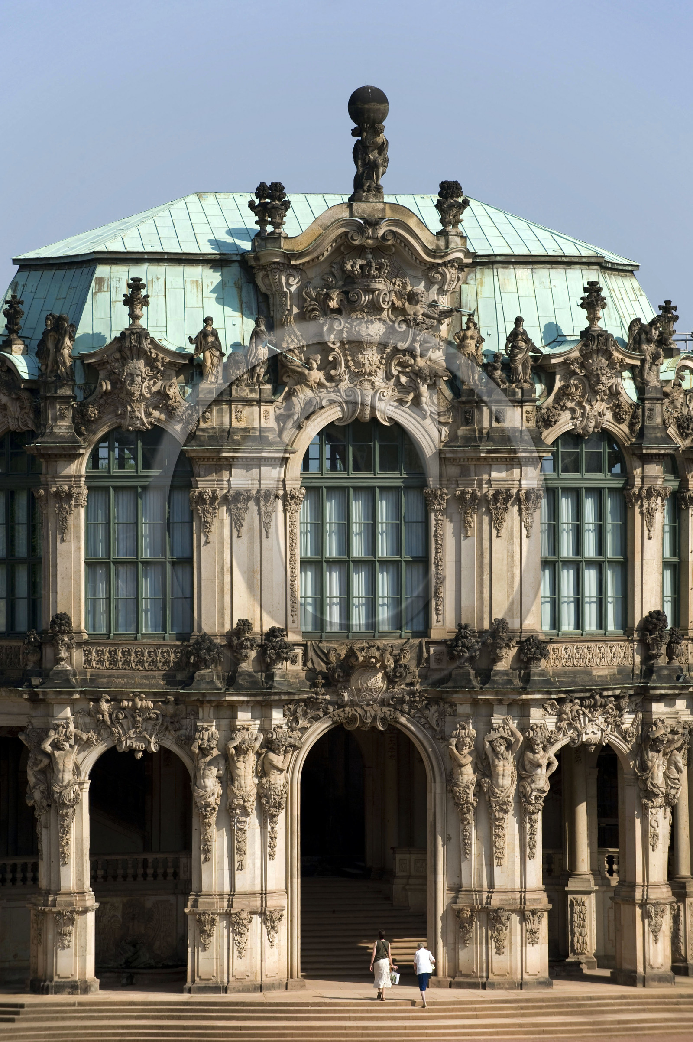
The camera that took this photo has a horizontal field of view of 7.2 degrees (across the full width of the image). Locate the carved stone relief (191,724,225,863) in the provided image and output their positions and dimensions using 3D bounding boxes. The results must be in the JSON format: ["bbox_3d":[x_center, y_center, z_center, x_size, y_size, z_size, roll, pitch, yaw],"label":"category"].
[{"bbox_3d":[-3.330,6.535,131.900,0.820,3.282,0.650,0,0,0],"label":"carved stone relief"}]

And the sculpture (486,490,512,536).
[{"bbox_3d":[3.722,-0.198,133.700,0.680,1.160,0.300,0,-1,0],"label":"sculpture"}]

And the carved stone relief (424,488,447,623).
[{"bbox_3d":[2.236,0.875,137.300,0.590,3.356,0.280,0,0,-10],"label":"carved stone relief"}]

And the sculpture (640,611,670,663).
[{"bbox_3d":[7.485,2.802,133.200,0.700,1.322,0.680,0,0,0],"label":"sculpture"}]

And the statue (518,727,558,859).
[{"bbox_3d":[4.805,6.797,137.800,0.930,3.327,0.700,0,-1,-18],"label":"statue"}]

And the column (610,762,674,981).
[{"bbox_3d":[7.286,8.639,135.000,1.200,5.600,1.250,0,-1,-20],"label":"column"}]

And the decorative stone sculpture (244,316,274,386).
[{"bbox_3d":[-2.205,-4.308,138.500,0.720,1.694,0.600,0,0,-22],"label":"decorative stone sculpture"}]

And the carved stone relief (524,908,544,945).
[{"bbox_3d":[4.529,9.831,133.000,0.500,0.887,0.200,0,0,-14],"label":"carved stone relief"}]

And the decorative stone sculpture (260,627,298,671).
[{"bbox_3d":[-1.691,3.200,137.600,0.900,1.115,0.850,0,0,-20],"label":"decorative stone sculpture"}]

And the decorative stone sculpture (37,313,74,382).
[{"bbox_3d":[-6.987,-4.174,132.000,0.900,1.700,0.600,0,-1,8],"label":"decorative stone sculpture"}]

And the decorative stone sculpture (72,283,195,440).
[{"bbox_3d":[-5.366,-4.107,138.300,2.950,3.913,0.950,0,0,12],"label":"decorative stone sculpture"}]

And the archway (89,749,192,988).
[{"bbox_3d":[-4.983,8.282,132.500,2.450,5.751,0.950,0,0,18],"label":"archway"}]

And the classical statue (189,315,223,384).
[{"bbox_3d":[-3.379,-4.125,132.300,0.860,1.568,0.520,0,0,-10],"label":"classical statue"}]

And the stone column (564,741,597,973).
[{"bbox_3d":[6.162,8.811,144.500,0.740,6.000,0.740,0,-1,10],"label":"stone column"}]

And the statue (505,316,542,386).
[{"bbox_3d":[4.344,-4.186,135.200,0.780,1.670,0.600,0,0,-14],"label":"statue"}]

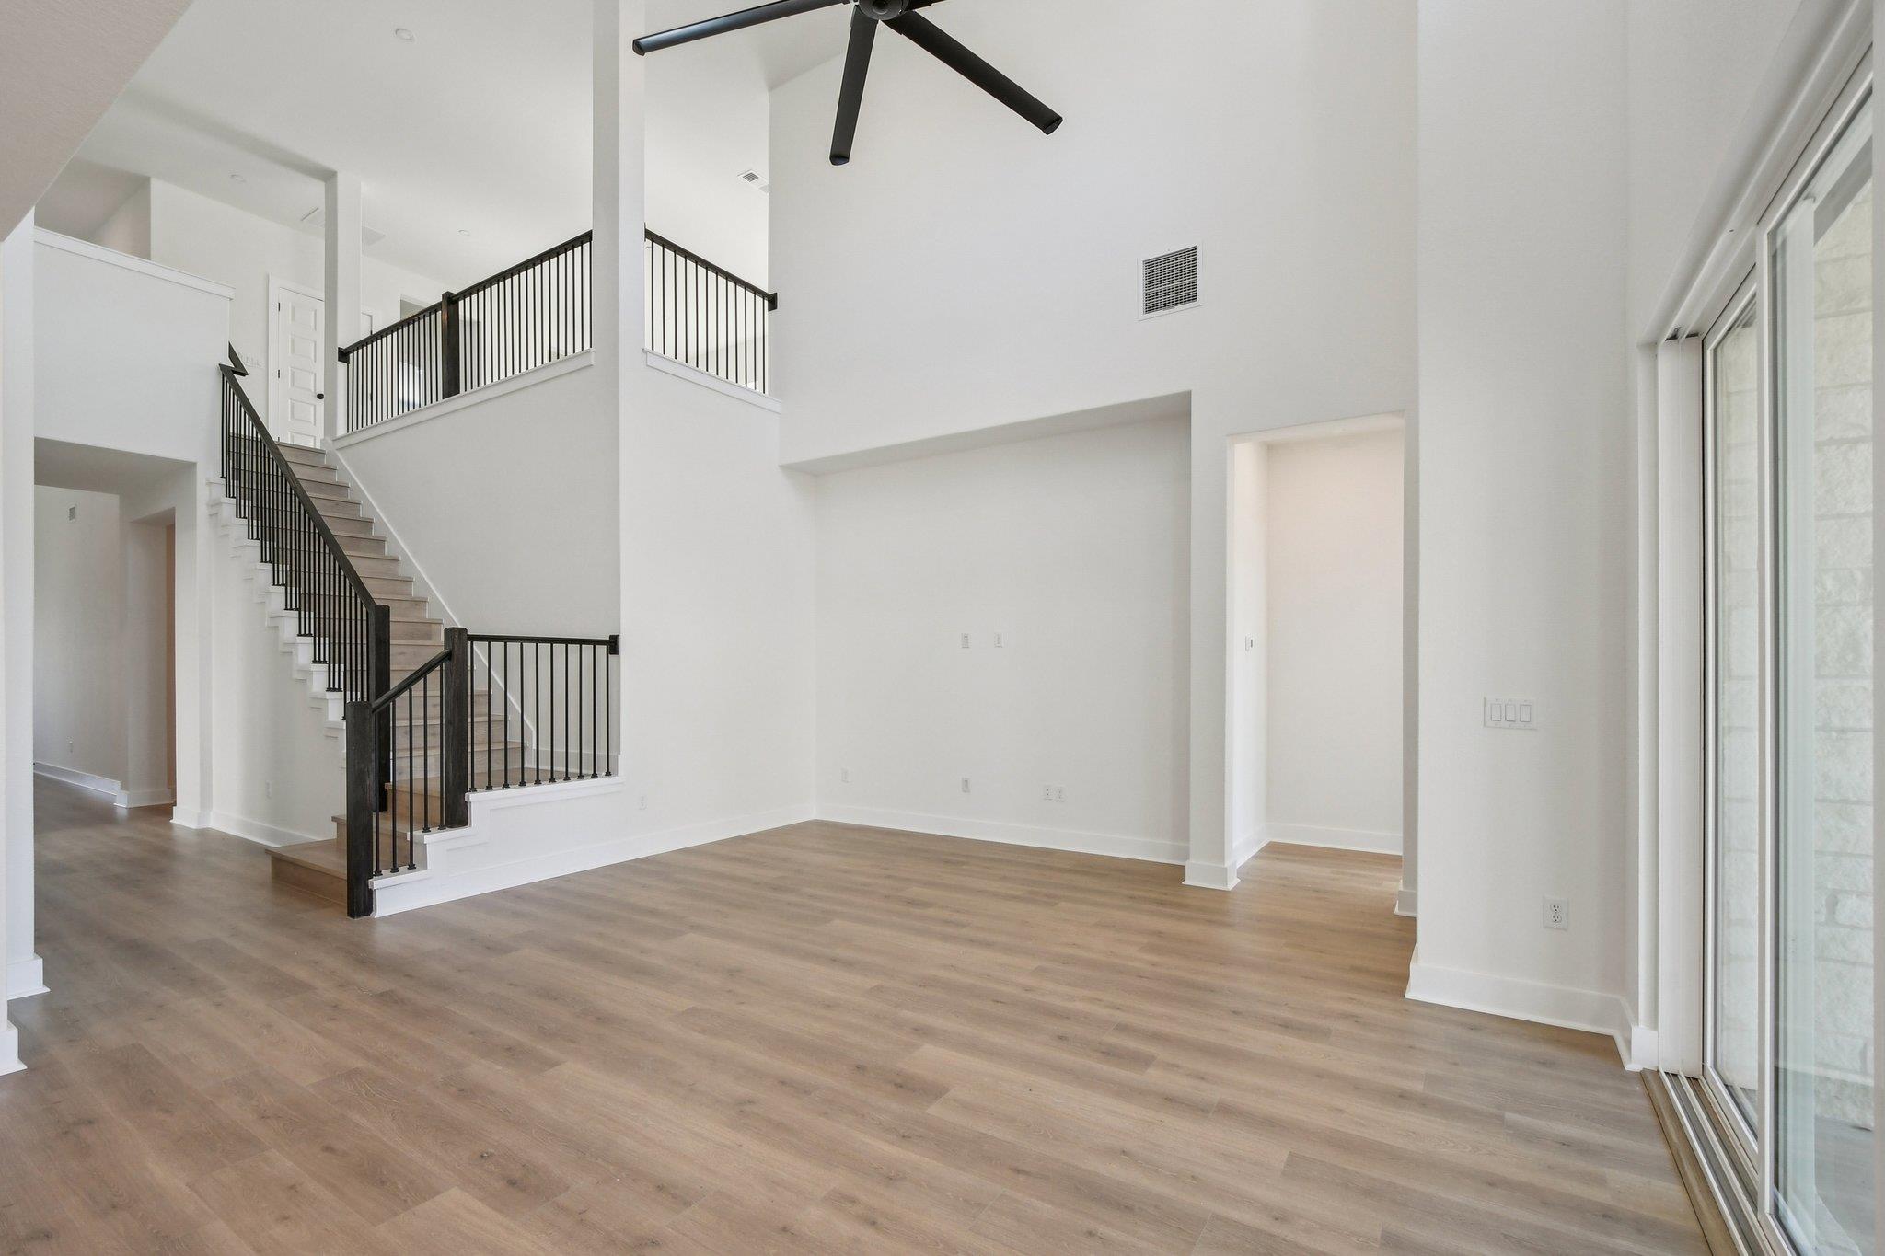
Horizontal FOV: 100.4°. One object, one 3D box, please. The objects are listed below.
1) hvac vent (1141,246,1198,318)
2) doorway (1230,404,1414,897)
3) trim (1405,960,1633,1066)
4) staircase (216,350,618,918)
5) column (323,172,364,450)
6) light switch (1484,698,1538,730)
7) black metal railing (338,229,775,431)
[{"bbox_3d":[1.410,-2.139,4.851,0.395,0.405,0.025,-1,-2,31],"label":"hvac vent"},{"bbox_3d":[2.123,0.201,4.497,0.934,2.690,0.140,-1,-2,31],"label":"doorway"},{"bbox_3d":[2.047,1.390,2.849,0.650,0.142,0.280,-1,-2,31],"label":"trim"},{"bbox_3d":[-4.401,-0.325,5.802,4.250,3.880,1.520,-1,-2,32],"label":"staircase"},{"bbox_3d":[-5.815,-3.099,7.630,0.250,2.640,0.210,-1,-2,32],"label":"column"},{"bbox_3d":[2.157,0.327,2.977,0.163,0.116,0.012,-1,-2,31],"label":"light switch"},{"bbox_3d":[-3.598,-2.281,7.021,4.200,0.860,1.450,-1,-2,32],"label":"black metal railing"}]

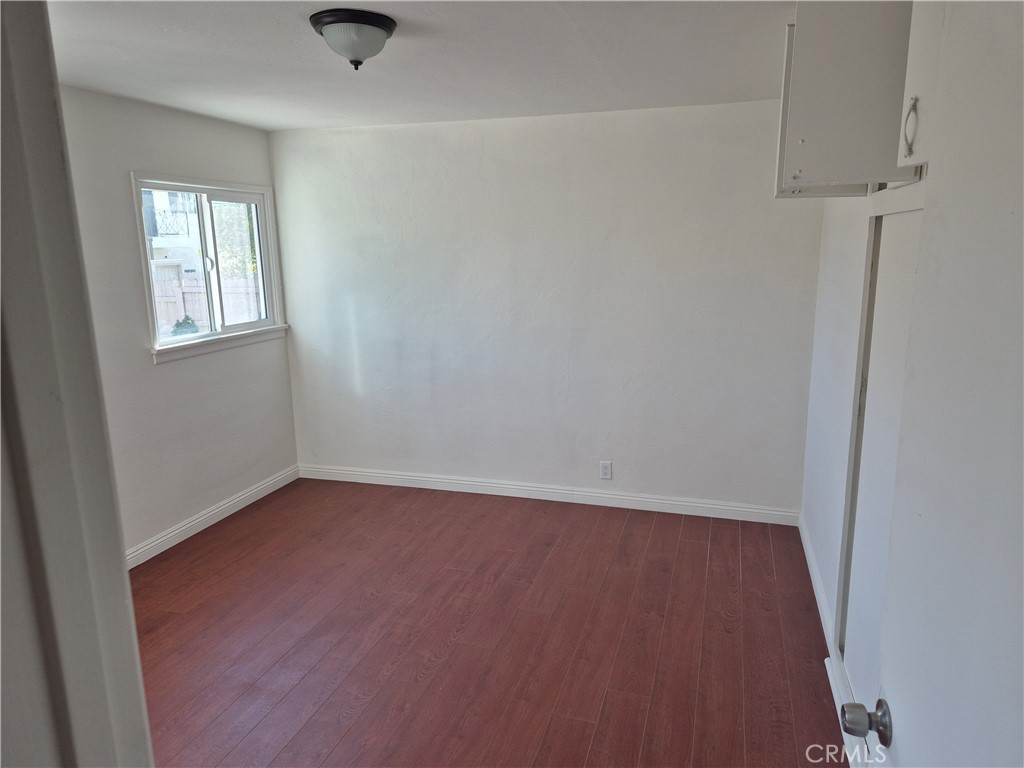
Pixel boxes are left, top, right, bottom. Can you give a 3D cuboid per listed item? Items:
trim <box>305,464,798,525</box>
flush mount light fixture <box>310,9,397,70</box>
[{"bbox_3d":[0.068,0.727,4.563,3.440,0.096,0.024,3,12,17],"label":"trim"},{"bbox_3d":[-0.545,-1.173,2.368,0.295,0.153,0.295,-1,12,0],"label":"flush mount light fixture"}]

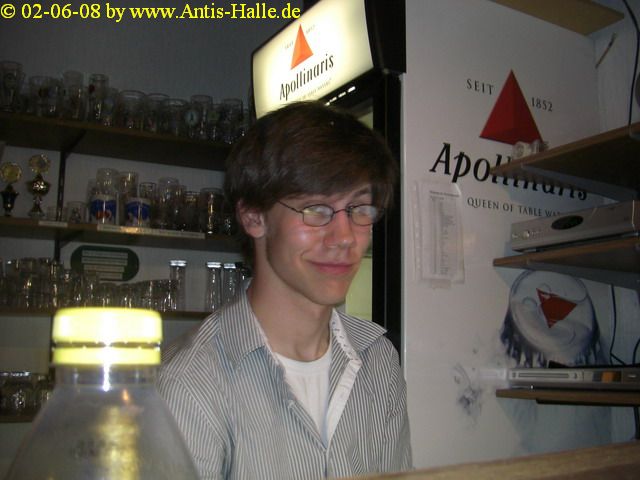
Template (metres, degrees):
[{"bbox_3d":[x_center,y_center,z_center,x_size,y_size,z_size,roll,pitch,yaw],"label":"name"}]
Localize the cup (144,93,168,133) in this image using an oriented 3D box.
[{"bbox_3d":[-0.516,-0.385,2.209,0.073,0.134,0.073,6,-11,-31],"label":"cup"}]

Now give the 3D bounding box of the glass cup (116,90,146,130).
[{"bbox_3d":[-0.581,-0.386,2.157,0.085,0.120,0.085,6,-11,-31],"label":"glass cup"}]

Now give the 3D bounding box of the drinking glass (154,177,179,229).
[{"bbox_3d":[-0.482,-0.106,2.210,0.068,0.174,0.068,6,-11,-31],"label":"drinking glass"}]

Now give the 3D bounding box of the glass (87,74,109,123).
[{"bbox_3d":[-0.669,-0.414,2.108,0.064,0.155,0.064,0,-9,0],"label":"glass"}]

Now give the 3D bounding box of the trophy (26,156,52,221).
[{"bbox_3d":[-0.803,-0.146,2.008,0.072,0.185,0.062,6,-11,-31],"label":"trophy"}]

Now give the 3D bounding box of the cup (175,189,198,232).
[{"bbox_3d":[-0.418,-0.082,2.211,0.072,0.132,0.072,0,-9,0],"label":"cup"}]

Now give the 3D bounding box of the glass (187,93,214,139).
[{"bbox_3d":[-0.387,-0.383,2.270,0.075,0.150,0.075,0,-9,0],"label":"glass"}]

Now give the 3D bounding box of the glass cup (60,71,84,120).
[{"bbox_3d":[-0.736,-0.418,2.079,0.064,0.152,0.064,6,-11,-31],"label":"glass cup"}]

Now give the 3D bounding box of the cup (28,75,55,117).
[{"bbox_3d":[-0.807,-0.405,2.022,0.067,0.111,0.067,6,-11,-31],"label":"cup"}]

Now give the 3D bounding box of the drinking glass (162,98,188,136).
[{"bbox_3d":[-0.461,-0.375,2.229,0.081,0.122,0.081,0,-9,0],"label":"drinking glass"}]

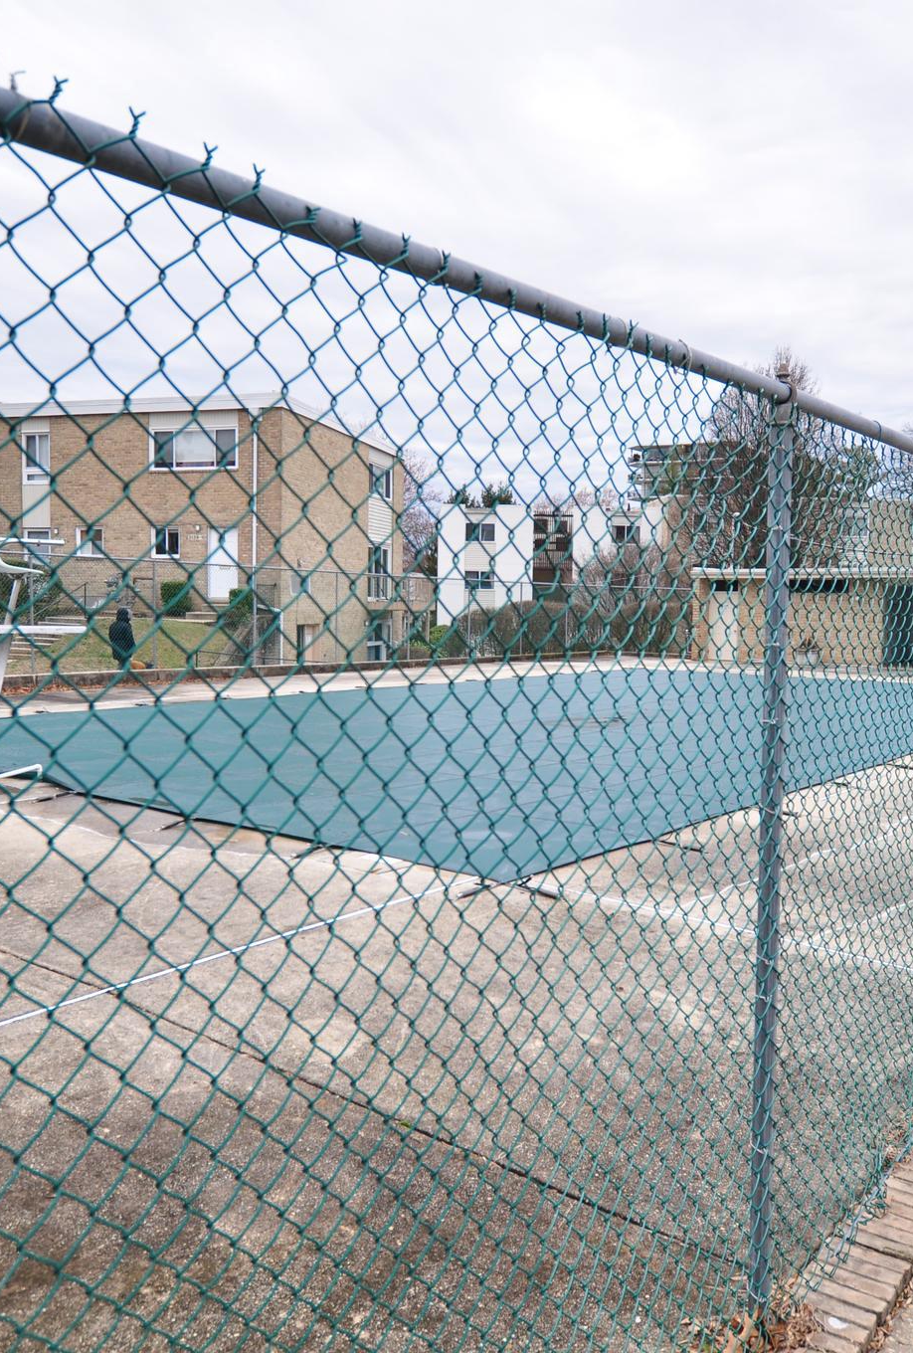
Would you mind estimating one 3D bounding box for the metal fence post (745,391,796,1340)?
[{"bbox_3d":[0.699,0.419,2.371,0.048,2.084,0.048,3,4,39],"label":"metal fence post"}]

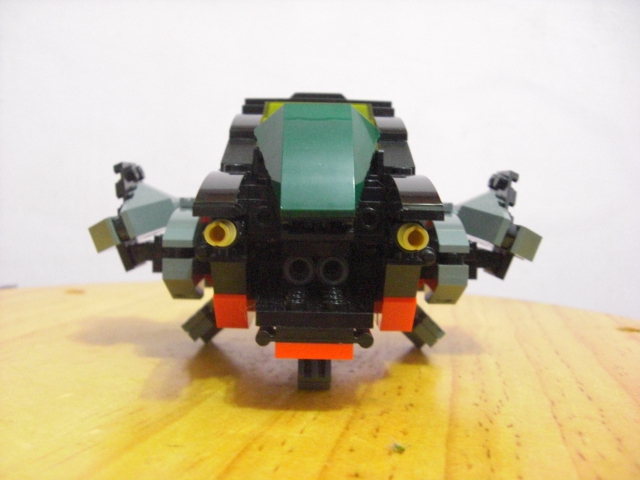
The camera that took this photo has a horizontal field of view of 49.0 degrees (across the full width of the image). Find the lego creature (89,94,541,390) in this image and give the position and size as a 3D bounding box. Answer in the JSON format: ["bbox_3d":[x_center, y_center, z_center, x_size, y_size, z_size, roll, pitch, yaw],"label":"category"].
[{"bbox_3d":[-0.001,-0.006,0.201,0.143,0.082,0.115,1,3,0],"label":"lego creature"}]

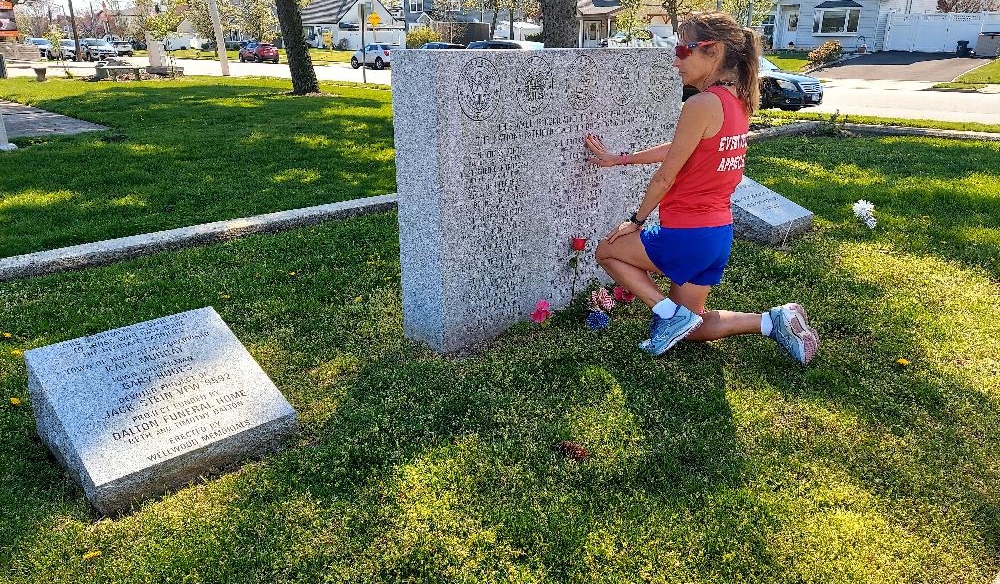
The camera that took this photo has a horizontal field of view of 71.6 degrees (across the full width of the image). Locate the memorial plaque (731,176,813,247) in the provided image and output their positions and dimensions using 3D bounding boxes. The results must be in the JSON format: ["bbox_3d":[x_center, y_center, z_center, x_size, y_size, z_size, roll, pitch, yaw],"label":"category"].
[{"bbox_3d":[1.617,-0.543,4.408,0.514,0.287,0.549,-17,26,-40],"label":"memorial plaque"}]

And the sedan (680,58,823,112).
[{"bbox_3d":[6.438,-6.119,19.759,1.870,1.560,4.850,-19,27,-42],"label":"sedan"}]

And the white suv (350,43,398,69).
[{"bbox_3d":[-8.654,-17.073,50.193,1.920,1.740,4.850,-19,27,-42],"label":"white suv"}]

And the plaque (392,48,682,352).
[{"bbox_3d":[0.261,-0.499,3.114,0.240,1.119,1.592,19,27,41],"label":"plaque"}]

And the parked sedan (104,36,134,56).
[{"bbox_3d":[-31.310,-19.897,56.114,1.830,1.520,4.600,-16,26,-38],"label":"parked sedan"}]

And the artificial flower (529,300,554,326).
[{"bbox_3d":[0.171,0.091,2.930,0.080,0.095,0.100,19,27,41],"label":"artificial flower"}]

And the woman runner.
[{"bbox_3d":[0.688,-0.369,2.531,1.011,1.217,0.423,12,23,30],"label":"woman runner"}]

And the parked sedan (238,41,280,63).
[{"bbox_3d":[-20.632,-20.243,58.627,1.830,1.640,4.450,-19,27,-42],"label":"parked sedan"}]

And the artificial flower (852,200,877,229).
[{"bbox_3d":[2.316,-0.492,4.405,0.145,0.180,0.130,10,22,26],"label":"artificial flower"}]

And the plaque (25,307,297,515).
[{"bbox_3d":[-0.988,0.308,2.043,0.538,0.267,0.555,-18,27,-41],"label":"plaque"}]

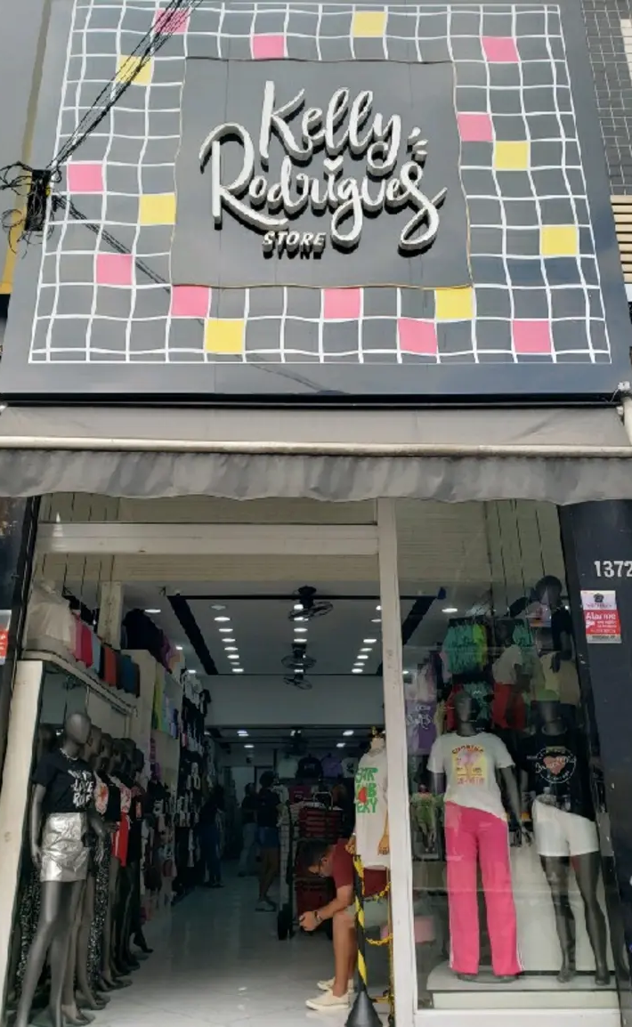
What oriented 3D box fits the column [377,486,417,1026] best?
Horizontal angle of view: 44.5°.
[{"bbox_3d":[0.486,1.369,4.763,0.116,3.165,0.110,0,-20,-1],"label":"column"}]

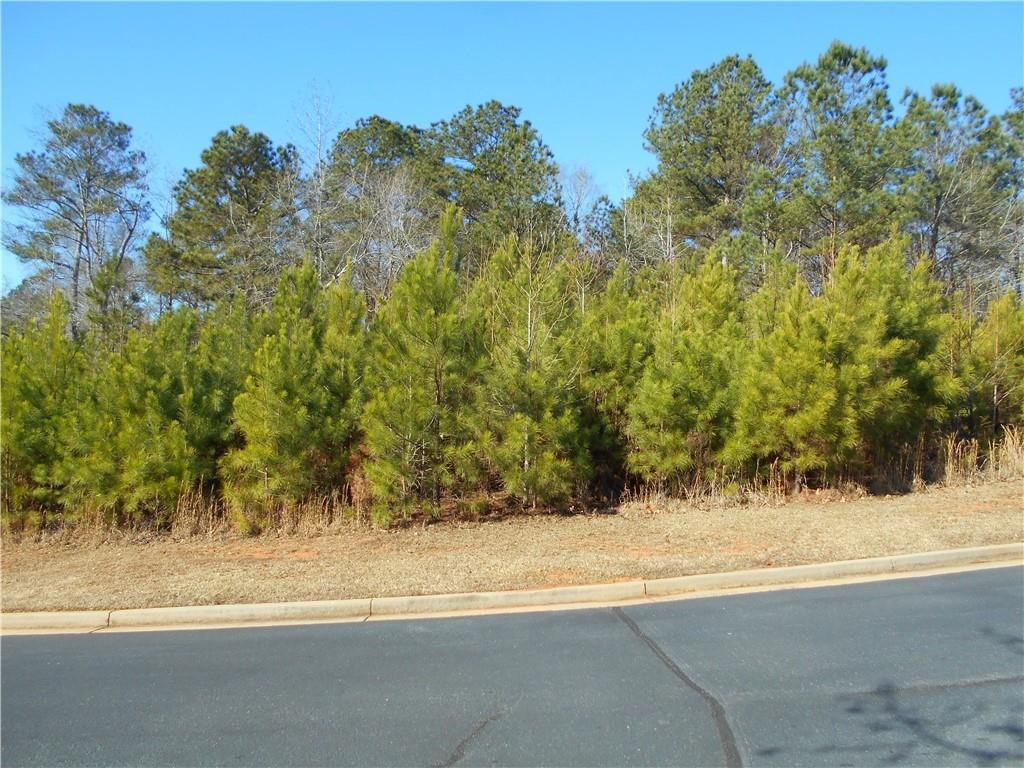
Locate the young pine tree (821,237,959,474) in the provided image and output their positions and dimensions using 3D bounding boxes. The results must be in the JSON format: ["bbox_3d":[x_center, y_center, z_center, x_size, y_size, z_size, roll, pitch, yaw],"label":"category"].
[{"bbox_3d":[7.416,-0.619,15.112,2.840,4.598,2.840,0,-2,0],"label":"young pine tree"}]

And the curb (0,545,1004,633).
[{"bbox_3d":[0.397,2.400,8.889,12.476,0.200,0.850,-3,-2,-5],"label":"curb"}]

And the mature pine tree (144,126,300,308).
[{"bbox_3d":[-13.301,-4.242,35.199,7.099,15.303,7.099,0,-2,0],"label":"mature pine tree"}]

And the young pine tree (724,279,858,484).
[{"bbox_3d":[5.192,-0.085,14.288,2.487,3.773,2.487,0,-2,0],"label":"young pine tree"}]

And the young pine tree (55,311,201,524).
[{"bbox_3d":[-6.648,0.545,13.263,2.537,3.711,2.537,0,-2,0],"label":"young pine tree"}]

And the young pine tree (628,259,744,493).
[{"bbox_3d":[3.222,-0.267,14.366,2.350,4.261,2.350,0,-2,0],"label":"young pine tree"}]

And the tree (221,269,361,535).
[{"bbox_3d":[-3.592,0.131,12.646,2.334,4.288,2.334,0,-2,0],"label":"tree"}]

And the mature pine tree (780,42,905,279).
[{"bbox_3d":[13.054,-5.685,30.253,4.837,15.789,4.837,0,-2,0],"label":"mature pine tree"}]

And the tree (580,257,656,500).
[{"bbox_3d":[1.991,-0.220,14.520,1.838,4.254,1.838,0,-2,0],"label":"tree"}]

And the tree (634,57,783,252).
[{"bbox_3d":[8.672,-5.937,33.265,6.436,16.934,6.436,0,-2,0],"label":"tree"}]

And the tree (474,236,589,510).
[{"bbox_3d":[0.315,-0.235,13.115,2.145,4.600,2.145,0,-2,0],"label":"tree"}]

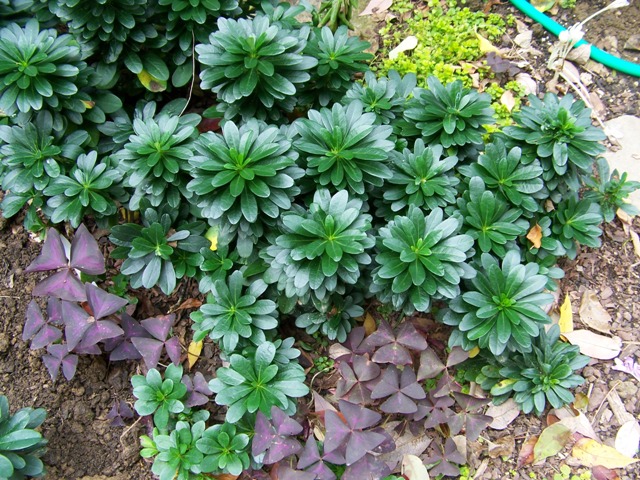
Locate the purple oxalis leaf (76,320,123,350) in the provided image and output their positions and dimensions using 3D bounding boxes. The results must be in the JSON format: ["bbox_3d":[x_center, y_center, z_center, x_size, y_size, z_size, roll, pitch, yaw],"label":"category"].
[{"bbox_3d":[-0.269,0.115,0.797,0.051,0.014,0.031,18,60,3],"label":"purple oxalis leaf"}]

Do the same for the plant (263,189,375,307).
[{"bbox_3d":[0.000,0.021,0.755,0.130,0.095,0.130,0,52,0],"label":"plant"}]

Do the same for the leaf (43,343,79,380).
[{"bbox_3d":[-0.330,0.156,0.822,0.043,0.014,0.044,-4,65,-14],"label":"leaf"}]

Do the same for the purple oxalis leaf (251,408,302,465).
[{"bbox_3d":[-0.039,0.180,0.597,0.051,0.016,0.053,0,60,0],"label":"purple oxalis leaf"}]

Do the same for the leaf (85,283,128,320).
[{"bbox_3d":[-0.235,0.069,0.700,0.051,0.012,0.035,15,68,6],"label":"leaf"}]

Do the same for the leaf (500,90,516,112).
[{"bbox_3d":[0.345,-0.253,1.185,0.023,0.009,0.042,-16,74,5],"label":"leaf"}]

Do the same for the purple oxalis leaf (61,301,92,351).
[{"bbox_3d":[-0.255,0.088,0.686,0.034,0.012,0.058,-10,65,-5],"label":"purple oxalis leaf"}]

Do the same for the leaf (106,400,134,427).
[{"bbox_3d":[-0.219,0.191,0.714,0.029,0.012,0.029,-4,62,-10],"label":"leaf"}]

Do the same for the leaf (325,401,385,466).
[{"bbox_3d":[0.039,0.220,0.736,0.068,0.016,0.071,1,59,2],"label":"leaf"}]

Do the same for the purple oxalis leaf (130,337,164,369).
[{"bbox_3d":[-0.190,0.122,0.729,0.029,0.012,0.043,-25,69,-18],"label":"purple oxalis leaf"}]

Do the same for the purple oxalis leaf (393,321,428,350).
[{"bbox_3d":[0.098,0.108,0.716,0.031,0.012,0.037,-16,60,-7],"label":"purple oxalis leaf"}]

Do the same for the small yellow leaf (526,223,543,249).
[{"bbox_3d":[0.296,-0.006,0.893,0.021,0.009,0.035,2,75,13],"label":"small yellow leaf"}]

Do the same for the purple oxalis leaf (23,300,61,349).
[{"bbox_3d":[-0.323,0.097,0.755,0.046,0.015,0.059,-5,65,-13],"label":"purple oxalis leaf"}]

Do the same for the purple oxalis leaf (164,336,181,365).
[{"bbox_3d":[-0.152,0.116,0.678,0.027,0.010,0.026,28,68,12],"label":"purple oxalis leaf"}]

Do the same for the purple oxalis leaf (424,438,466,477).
[{"bbox_3d":[0.145,0.252,0.748,0.048,0.012,0.041,3,57,6],"label":"purple oxalis leaf"}]

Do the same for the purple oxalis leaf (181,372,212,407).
[{"bbox_3d":[-0.128,0.155,0.674,0.031,0.012,0.035,-9,65,-4],"label":"purple oxalis leaf"}]

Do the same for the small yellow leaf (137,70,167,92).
[{"bbox_3d":[-0.254,-0.238,0.959,0.056,0.010,0.022,35,81,-6],"label":"small yellow leaf"}]

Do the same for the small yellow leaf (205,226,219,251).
[{"bbox_3d":[-0.136,-0.001,0.813,0.017,0.010,0.029,8,74,-4],"label":"small yellow leaf"}]

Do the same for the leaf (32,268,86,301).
[{"bbox_3d":[-0.298,0.051,0.753,0.059,0.014,0.040,7,64,-7],"label":"leaf"}]

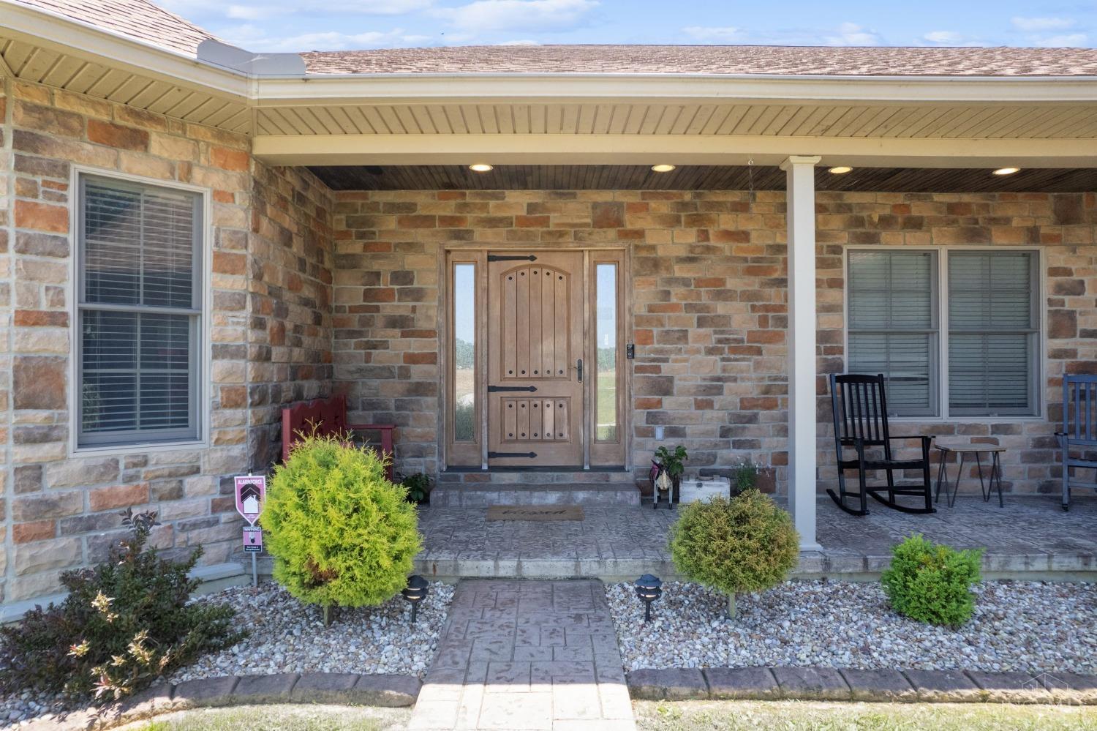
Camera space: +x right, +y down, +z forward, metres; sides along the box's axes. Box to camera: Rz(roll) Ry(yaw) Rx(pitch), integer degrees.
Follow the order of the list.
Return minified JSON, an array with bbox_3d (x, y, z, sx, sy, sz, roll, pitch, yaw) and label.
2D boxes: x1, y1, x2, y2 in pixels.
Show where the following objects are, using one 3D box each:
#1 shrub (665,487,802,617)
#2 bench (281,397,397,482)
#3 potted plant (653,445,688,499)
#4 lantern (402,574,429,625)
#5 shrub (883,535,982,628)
[{"bbox_3d":[0.999,1.005,3.600,0.680,0.690,0.670,0,0,-1],"label":"shrub"},{"bbox_3d":[-1.622,0.736,5.393,0.530,0.950,1.410,0,0,-1],"label":"bench"},{"bbox_3d":[1.099,0.961,6.030,0.310,0.480,0.290,0,0,-1],"label":"potted plant"},{"bbox_3d":[-0.716,1.255,3.580,0.147,0.258,0.147,0,0,-1],"label":"lantern"},{"bbox_3d":[2.083,1.132,3.640,0.540,0.440,0.500,0,0,-1],"label":"shrub"}]

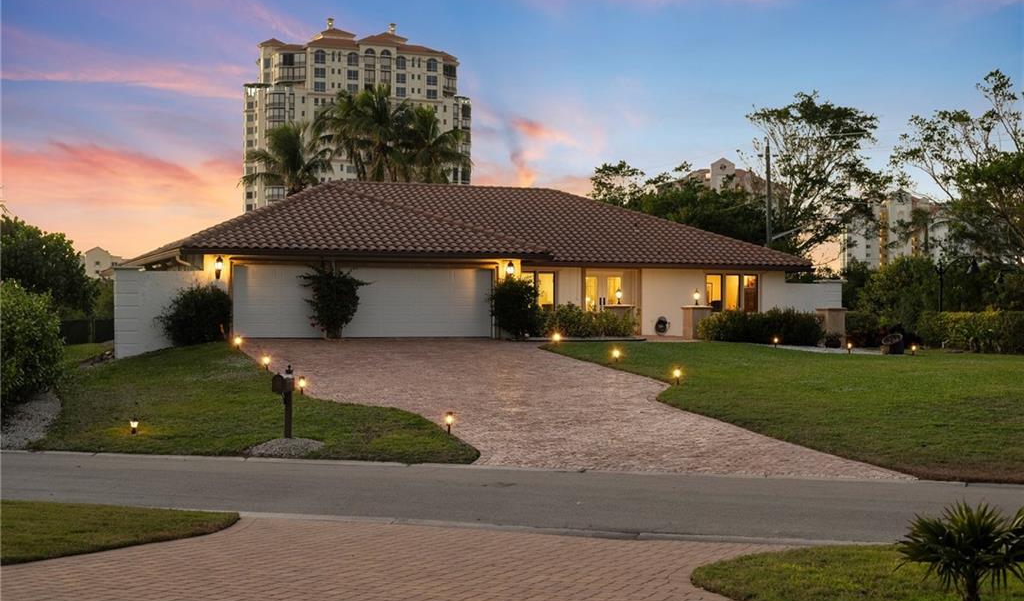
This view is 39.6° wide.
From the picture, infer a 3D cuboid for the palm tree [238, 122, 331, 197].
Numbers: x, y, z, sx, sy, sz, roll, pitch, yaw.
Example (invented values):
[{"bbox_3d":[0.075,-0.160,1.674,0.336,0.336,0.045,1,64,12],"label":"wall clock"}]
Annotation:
[{"bbox_3d":[-13.001,-4.183,82.067,5.300,12.270,5.300,0,-1,0],"label":"palm tree"}]

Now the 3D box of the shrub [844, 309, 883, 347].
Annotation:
[{"bbox_3d":[12.357,0.984,49.991,1.350,1.340,1.250,0,-1,0],"label":"shrub"}]

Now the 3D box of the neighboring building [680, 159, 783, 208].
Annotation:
[{"bbox_3d":[68.989,-18.240,445.300,36.000,53.000,24.000,0,-1,-22],"label":"neighboring building"}]

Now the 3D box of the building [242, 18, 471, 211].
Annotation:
[{"bbox_3d":[-38.888,-31.970,358.485,51.000,78.010,28.000,0,-1,-22],"label":"building"}]

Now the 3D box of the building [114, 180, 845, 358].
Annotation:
[{"bbox_3d":[-1.816,-1.458,52.791,25.000,6.100,17.000,0,-1,-22],"label":"building"}]

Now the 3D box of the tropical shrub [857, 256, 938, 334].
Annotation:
[{"bbox_3d":[15.178,-0.092,56.007,3.200,3.360,3.000,0,-1,0],"label":"tropical shrub"}]

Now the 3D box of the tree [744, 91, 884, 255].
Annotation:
[{"bbox_3d":[17.015,-4.965,80.078,8.000,13.780,7.500,0,-1,0],"label":"tree"}]

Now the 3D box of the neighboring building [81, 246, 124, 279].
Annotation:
[{"bbox_3d":[-134.659,-4.782,470.114,17.000,26.780,16.000,0,-1,-22],"label":"neighboring building"}]

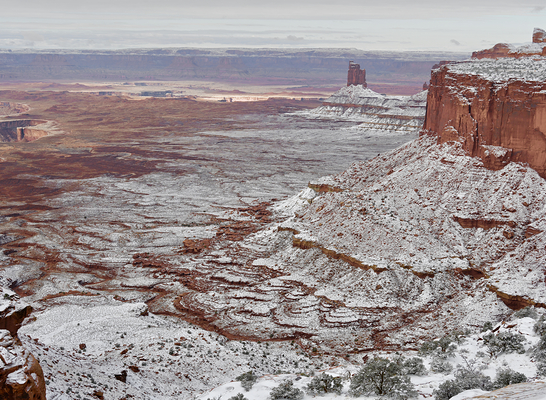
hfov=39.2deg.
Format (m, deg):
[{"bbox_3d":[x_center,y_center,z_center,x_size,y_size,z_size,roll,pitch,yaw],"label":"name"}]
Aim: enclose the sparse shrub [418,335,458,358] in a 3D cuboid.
[{"bbox_3d":[14.465,12.804,67.000,3.321,2.073,2.989,0,11,0],"label":"sparse shrub"}]

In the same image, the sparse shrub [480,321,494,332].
[{"bbox_3d":[20.888,12.376,75.000,1.370,1.205,1.233,0,11,0],"label":"sparse shrub"}]

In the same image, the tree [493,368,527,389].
[{"bbox_3d":[18.589,13.932,60.000,2.661,1.611,2.395,0,11,0],"label":"tree"}]

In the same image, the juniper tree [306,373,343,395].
[{"bbox_3d":[3.896,13.921,58.000,2.875,1.694,2.588,0,11,0],"label":"juniper tree"}]

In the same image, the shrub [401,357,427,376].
[{"bbox_3d":[11.444,13.466,62.000,2.103,1.653,1.893,0,11,0],"label":"shrub"}]

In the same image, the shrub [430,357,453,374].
[{"bbox_3d":[13.738,13.493,62.500,1.957,1.494,1.761,0,11,0],"label":"shrub"}]

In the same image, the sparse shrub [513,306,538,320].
[{"bbox_3d":[26.350,11.845,80.000,2.505,1.429,2.254,0,11,0],"label":"sparse shrub"}]

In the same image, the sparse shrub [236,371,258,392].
[{"bbox_3d":[-2.074,14.206,60.000,1.722,1.818,1.550,0,11,0],"label":"sparse shrub"}]

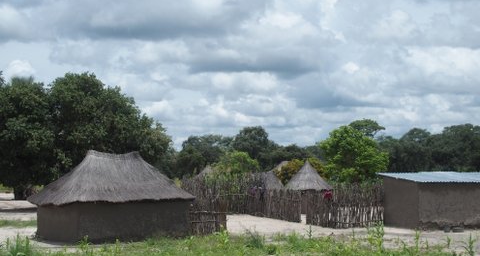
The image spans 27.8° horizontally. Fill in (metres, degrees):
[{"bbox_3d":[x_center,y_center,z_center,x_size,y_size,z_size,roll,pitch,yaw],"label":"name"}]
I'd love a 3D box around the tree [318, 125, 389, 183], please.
[{"bbox_3d":[8.529,2.943,72.941,5.300,6.200,5.000,0,-2,0],"label":"tree"}]

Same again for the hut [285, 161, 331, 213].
[{"bbox_3d":[4.343,3.930,62.390,2.950,3.350,2.950,0,-2,0],"label":"hut"}]

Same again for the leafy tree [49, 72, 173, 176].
[{"bbox_3d":[-11.064,0.962,83.032,10.500,11.000,9.800,0,-2,0],"label":"leafy tree"}]

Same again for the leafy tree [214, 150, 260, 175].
[{"bbox_3d":[-0.185,3.851,71.902,3.500,4.300,3.400,0,-2,0],"label":"leafy tree"}]

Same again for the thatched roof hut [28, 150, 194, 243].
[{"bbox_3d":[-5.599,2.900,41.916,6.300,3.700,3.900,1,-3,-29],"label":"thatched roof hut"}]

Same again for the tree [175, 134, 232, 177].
[{"bbox_3d":[-4.321,4.295,114.921,7.000,7.000,6.500,0,-2,0],"label":"tree"}]

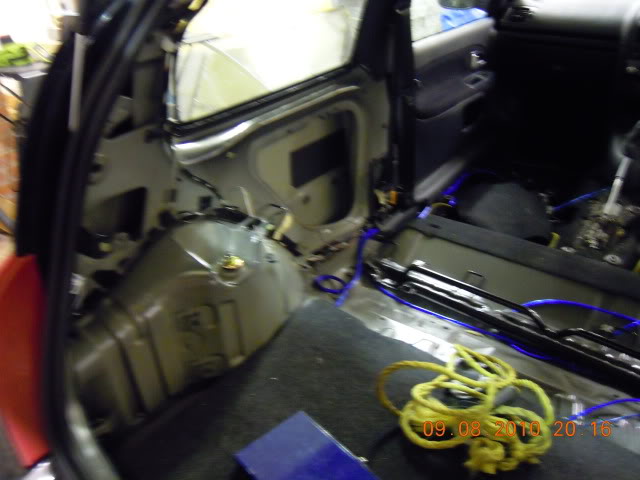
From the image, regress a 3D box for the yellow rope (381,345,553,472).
[{"bbox_3d":[0.282,0.311,0.991,0.275,0.085,0.310,-14,32,-19],"label":"yellow rope"}]

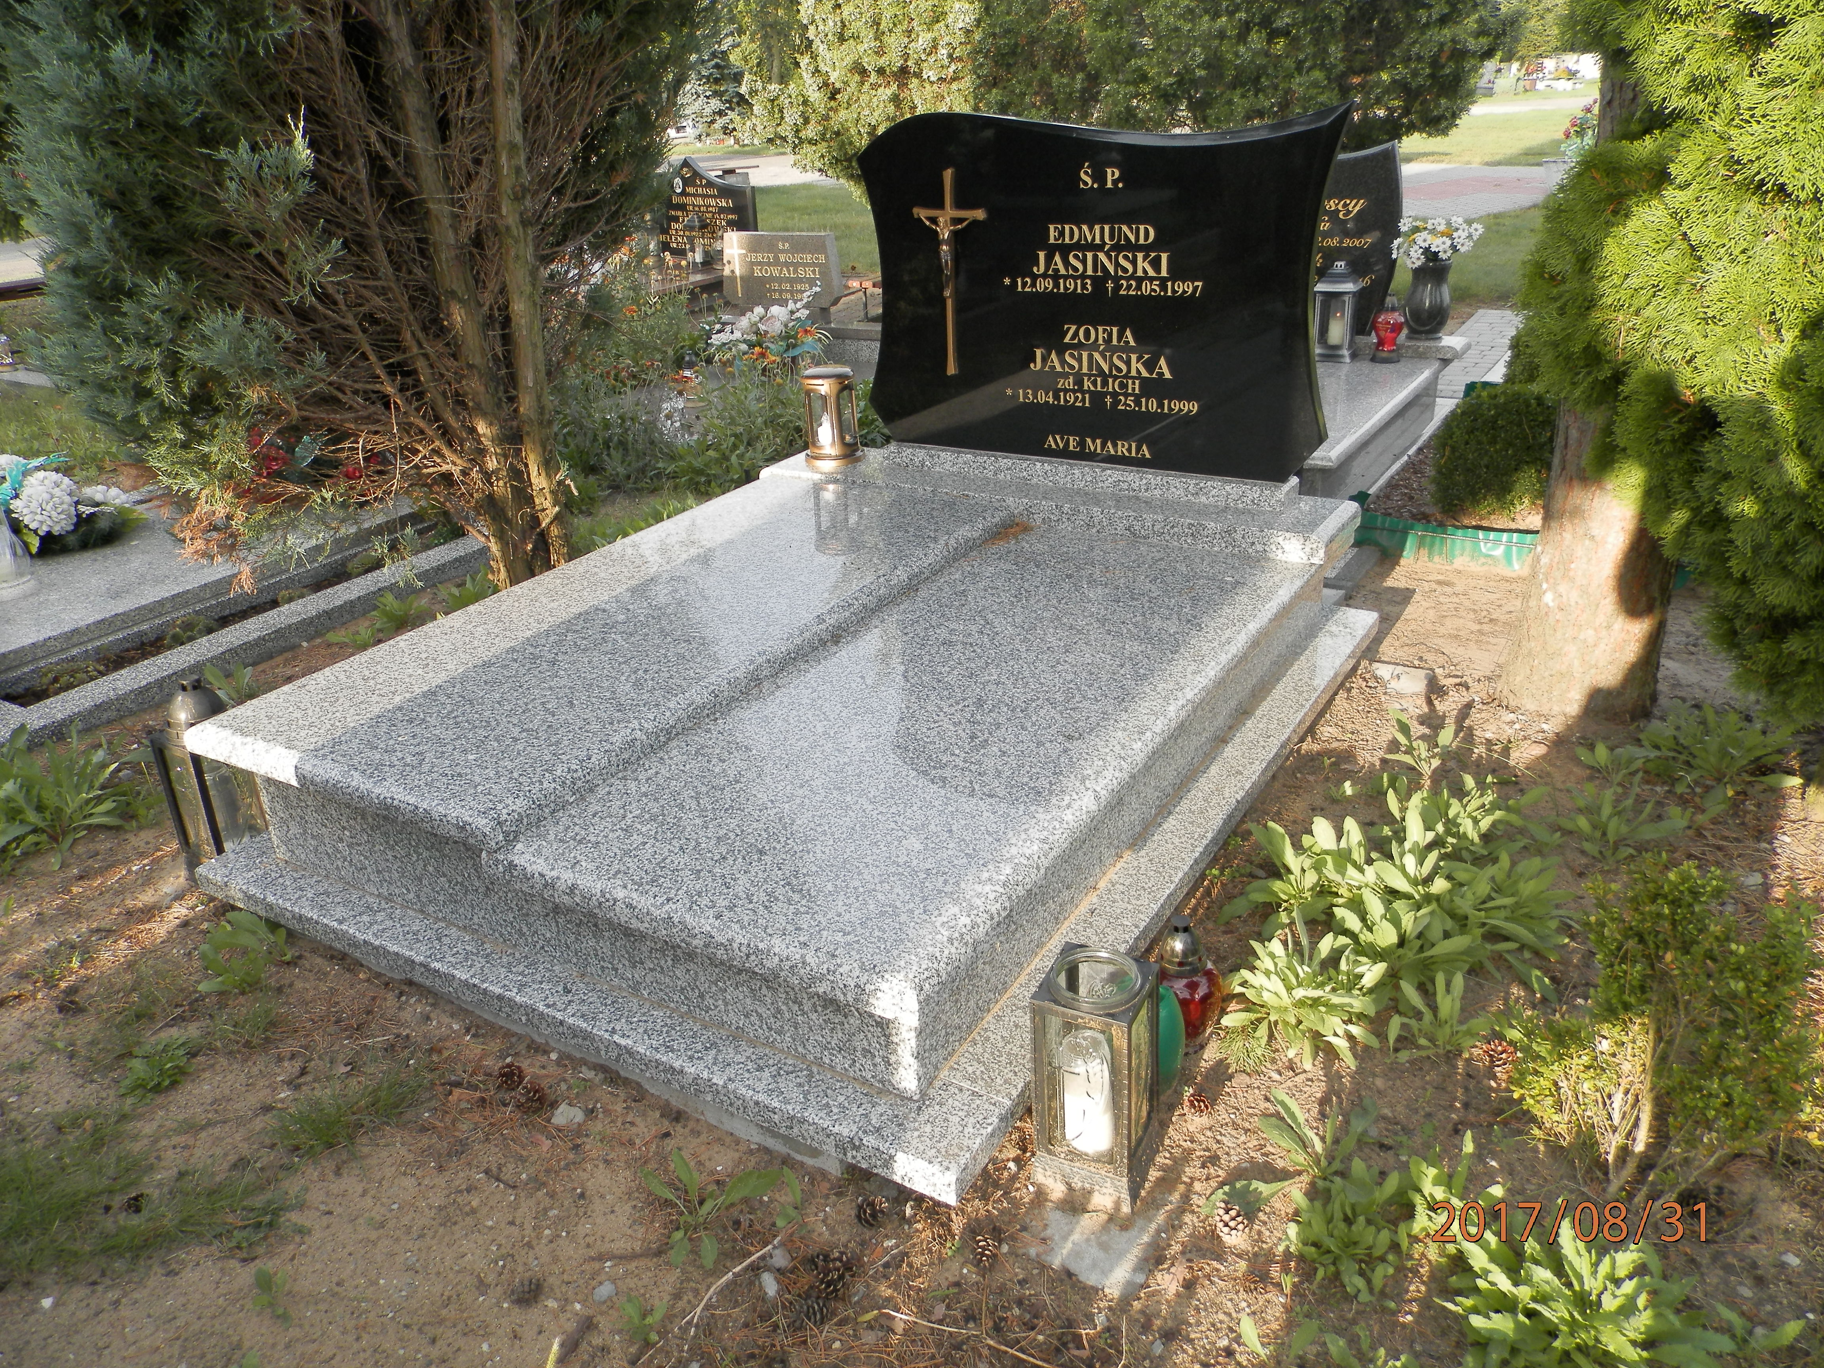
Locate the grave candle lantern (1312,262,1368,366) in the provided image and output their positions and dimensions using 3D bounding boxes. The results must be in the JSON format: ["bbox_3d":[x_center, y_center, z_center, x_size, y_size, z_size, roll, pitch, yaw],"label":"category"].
[{"bbox_3d":[1.613,-1.431,4.976,0.160,0.375,0.160,12,27,29],"label":"grave candle lantern"}]

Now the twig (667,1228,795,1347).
[{"bbox_3d":[-0.218,0.712,1.592,0.040,0.025,0.205,12,28,31],"label":"twig"}]

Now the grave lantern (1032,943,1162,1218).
[{"bbox_3d":[0.236,0.500,1.678,0.127,0.296,0.127,9,27,25],"label":"grave lantern"}]

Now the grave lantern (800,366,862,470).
[{"bbox_3d":[-0.229,-0.770,3.787,0.175,0.260,0.175,-3,24,1],"label":"grave lantern"}]

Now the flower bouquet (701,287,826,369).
[{"bbox_3d":[-0.624,-1.497,5.570,0.460,0.310,0.320,11,28,30],"label":"flower bouquet"}]

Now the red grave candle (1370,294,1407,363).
[{"bbox_3d":[1.848,-1.379,5.112,0.133,0.243,0.120,11,28,30],"label":"red grave candle"}]

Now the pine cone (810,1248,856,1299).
[{"bbox_3d":[-0.099,0.733,1.637,0.050,0.045,0.056,-5,24,-6],"label":"pine cone"}]

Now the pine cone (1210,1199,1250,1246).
[{"bbox_3d":[0.407,0.690,1.689,0.044,0.042,0.053,4,24,15],"label":"pine cone"}]

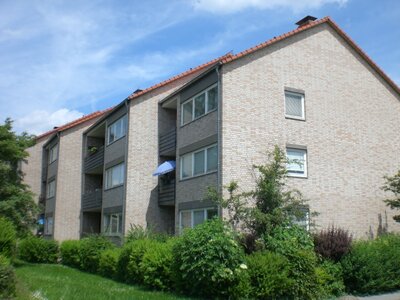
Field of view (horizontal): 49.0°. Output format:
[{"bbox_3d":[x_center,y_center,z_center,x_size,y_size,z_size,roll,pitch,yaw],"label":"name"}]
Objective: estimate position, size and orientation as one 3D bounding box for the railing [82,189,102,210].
[{"bbox_3d":[-7.307,3.409,29.486,0.120,1.100,5.100,6,-12,-27],"label":"railing"}]

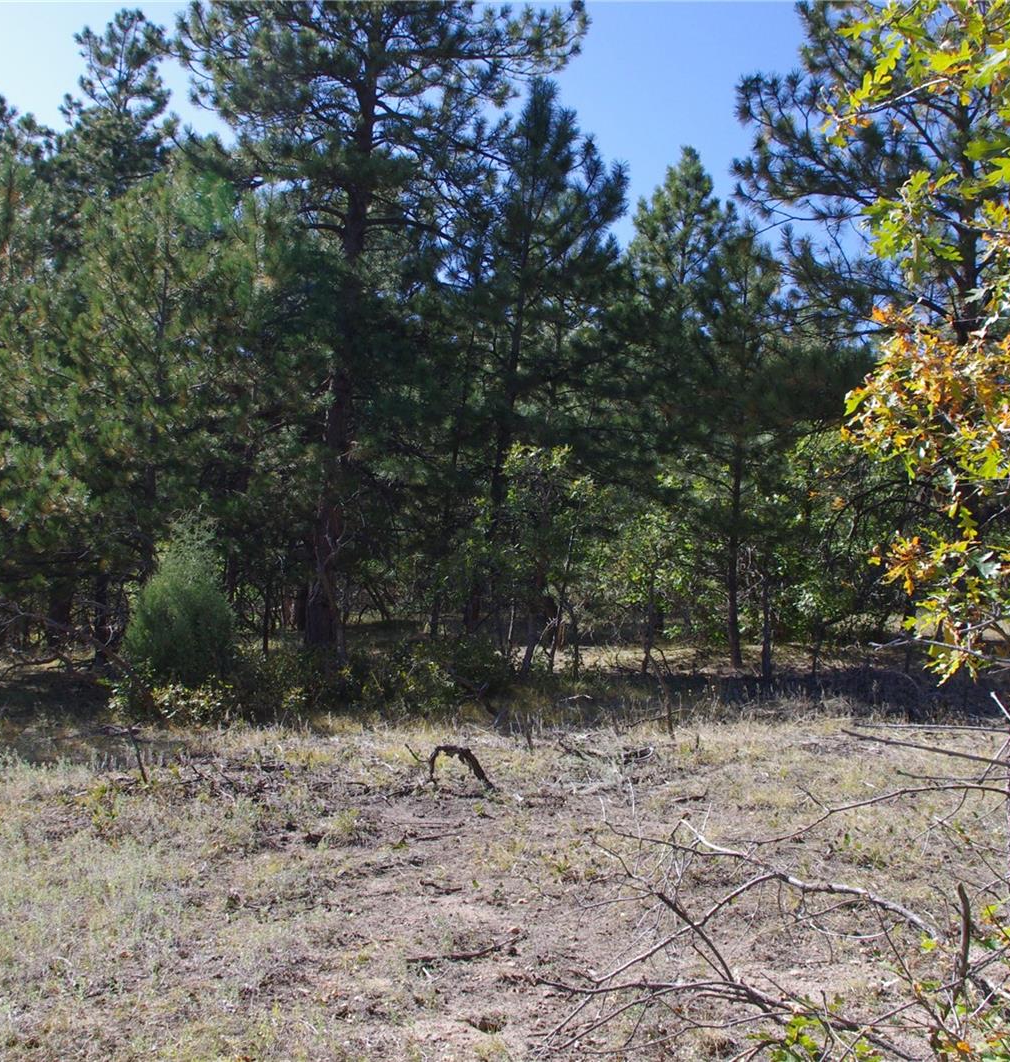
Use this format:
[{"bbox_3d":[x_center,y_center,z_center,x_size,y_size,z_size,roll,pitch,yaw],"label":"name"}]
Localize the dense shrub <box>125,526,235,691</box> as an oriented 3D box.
[{"bbox_3d":[-3.675,0.866,13.500,1.250,1.900,1.200,0,-1,0],"label":"dense shrub"}]

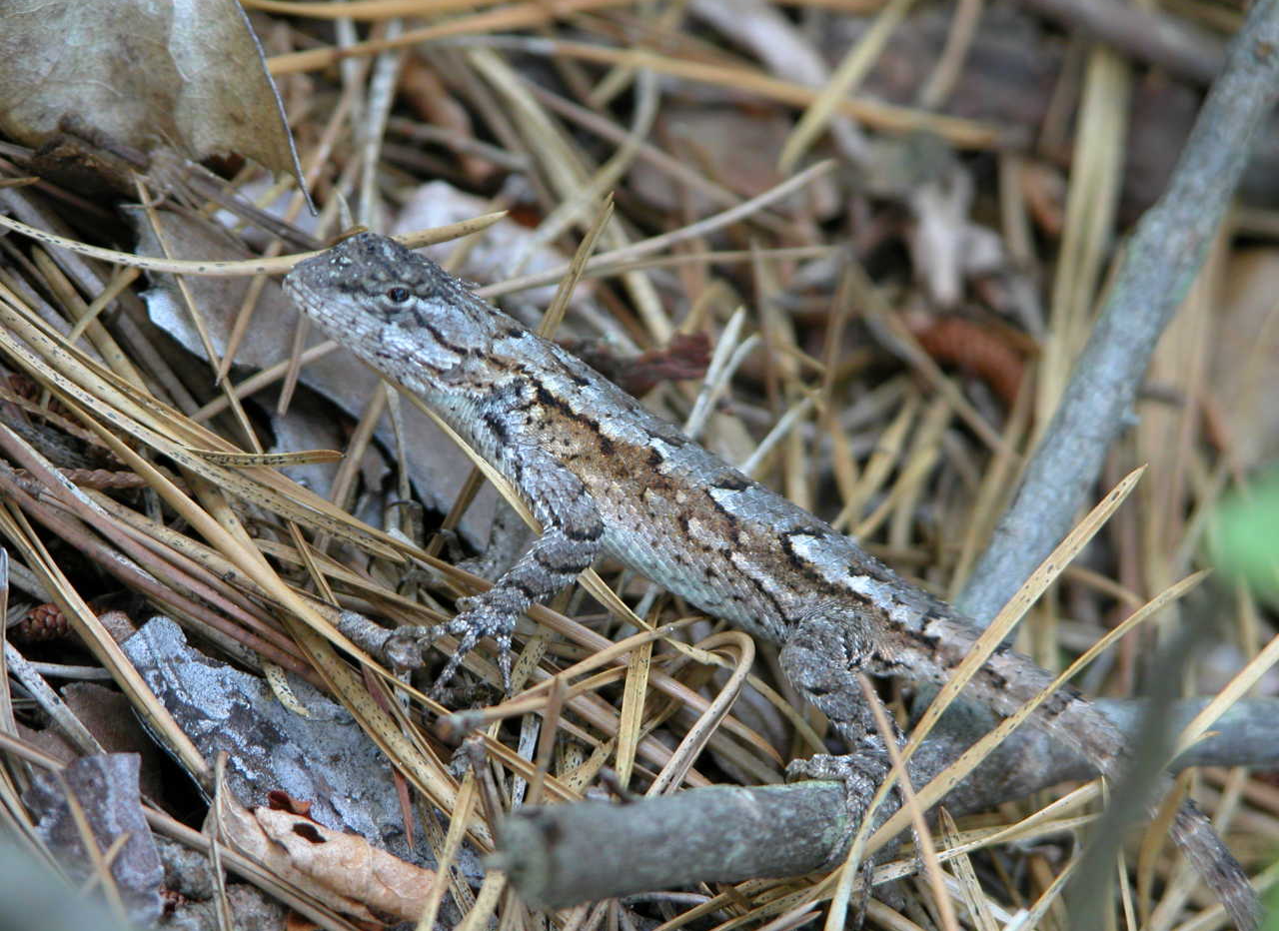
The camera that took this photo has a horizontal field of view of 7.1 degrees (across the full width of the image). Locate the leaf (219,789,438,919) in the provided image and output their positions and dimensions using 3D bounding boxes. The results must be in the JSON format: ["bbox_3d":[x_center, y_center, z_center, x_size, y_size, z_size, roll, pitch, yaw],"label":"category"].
[{"bbox_3d":[-0.026,0.033,0.865,0.019,0.006,0.009,22,45,24],"label":"leaf"}]

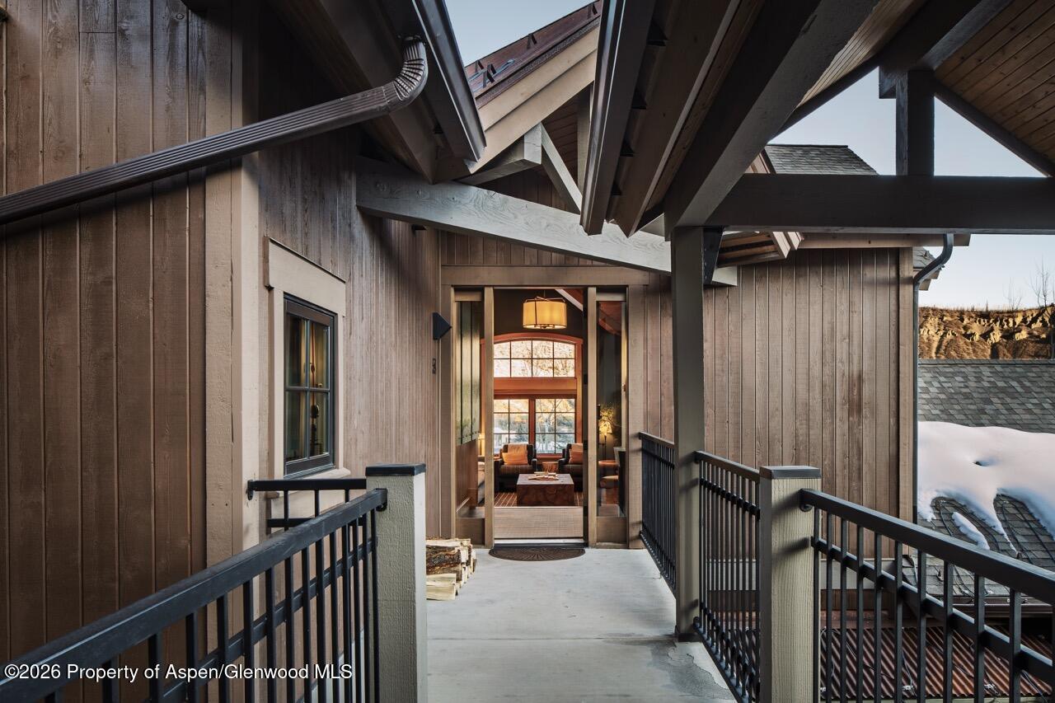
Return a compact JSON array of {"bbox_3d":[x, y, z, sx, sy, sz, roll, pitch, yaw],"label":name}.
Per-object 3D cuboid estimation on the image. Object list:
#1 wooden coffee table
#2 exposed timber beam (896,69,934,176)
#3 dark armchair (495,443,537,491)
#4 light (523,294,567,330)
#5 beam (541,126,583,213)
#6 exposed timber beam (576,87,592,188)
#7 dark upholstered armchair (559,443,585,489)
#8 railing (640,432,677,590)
[{"bbox_3d":[0.295,2.240,11.200,0.860,0.430,1.350,0,-2,2],"label":"wooden coffee table"},{"bbox_3d":[2.240,-1.304,4.070,0.148,0.620,0.145,0,0,0],"label":"exposed timber beam"},{"bbox_3d":[-0.195,2.180,13.300,0.800,0.870,0.850,0,-2,1],"label":"dark armchair"},{"bbox_3d":[0.216,-0.474,8.700,0.540,0.400,0.540,0,-2,0],"label":"light"},{"bbox_3d":[0.203,-1.331,5.116,0.104,0.764,0.103,-2,42,46],"label":"beam"},{"bbox_3d":[0.481,-1.547,5.398,0.140,1.080,0.140,0,0,-43],"label":"exposed timber beam"},{"bbox_3d":[1.000,2.180,13.300,0.790,0.870,0.850,0,-2,7],"label":"dark upholstered armchair"},{"bbox_3d":[1.015,1.151,5.360,0.060,0.940,2.360,0,-3,3],"label":"railing"}]

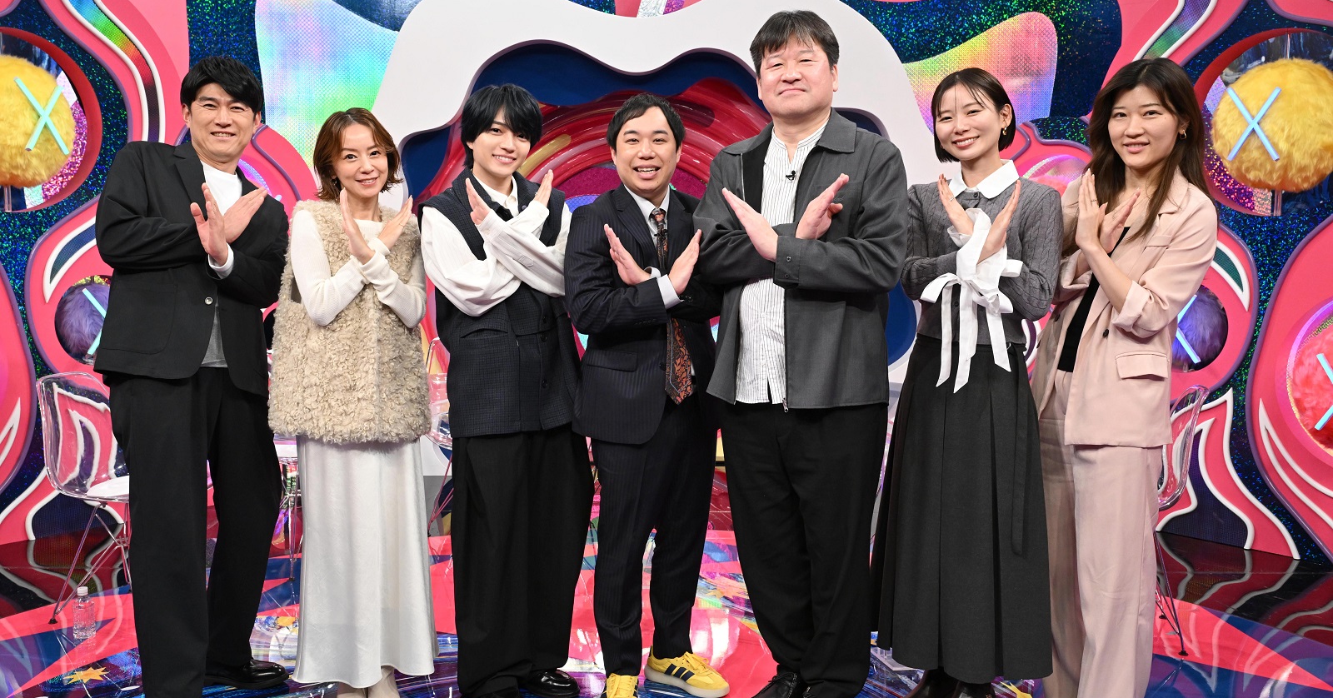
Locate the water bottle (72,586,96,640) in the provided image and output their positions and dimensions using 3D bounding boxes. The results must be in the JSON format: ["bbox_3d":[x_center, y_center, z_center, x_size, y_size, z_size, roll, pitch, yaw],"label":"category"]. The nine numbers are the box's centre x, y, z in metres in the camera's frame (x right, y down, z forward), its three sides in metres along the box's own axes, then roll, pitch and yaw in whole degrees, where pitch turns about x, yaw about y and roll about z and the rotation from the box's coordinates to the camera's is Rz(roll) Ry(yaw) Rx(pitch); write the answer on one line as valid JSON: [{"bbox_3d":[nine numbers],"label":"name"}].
[{"bbox_3d":[-1.841,0.832,3.504,0.067,0.153,0.067,-2,6,-20],"label":"water bottle"}]

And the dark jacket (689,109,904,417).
[{"bbox_3d":[0.329,-0.224,2.791,0.540,0.745,0.400,4,7,30],"label":"dark jacket"}]

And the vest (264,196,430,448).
[{"bbox_3d":[-0.853,-0.067,2.997,0.400,0.610,0.300,-1,6,-16],"label":"vest"}]

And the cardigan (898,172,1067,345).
[{"bbox_3d":[0.798,-0.217,2.822,0.415,0.440,0.330,5,7,38],"label":"cardigan"}]

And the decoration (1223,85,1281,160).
[{"bbox_3d":[2.292,-0.888,4.344,0.040,0.280,0.190,-5,8,-44],"label":"decoration"}]

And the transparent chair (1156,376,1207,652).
[{"bbox_3d":[1.454,0.518,3.623,0.530,0.825,0.455,2,6,12],"label":"transparent chair"}]

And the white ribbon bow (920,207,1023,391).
[{"bbox_3d":[0.730,-0.115,2.661,0.250,0.443,0.160,3,6,25],"label":"white ribbon bow"}]

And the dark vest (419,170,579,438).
[{"bbox_3d":[-0.448,-0.122,3.033,0.450,0.725,0.285,-3,7,-32],"label":"dark vest"}]

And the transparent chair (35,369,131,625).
[{"bbox_3d":[-1.798,0.488,3.748,0.530,0.825,0.455,2,6,17],"label":"transparent chair"}]

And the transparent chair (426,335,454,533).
[{"bbox_3d":[-0.807,0.409,4.599,0.455,0.825,0.530,-1,6,-14],"label":"transparent chair"}]

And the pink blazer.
[{"bbox_3d":[1.134,-0.096,2.757,0.340,0.670,0.440,-5,8,-44],"label":"pink blazer"}]

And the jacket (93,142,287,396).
[{"bbox_3d":[-1.204,-0.201,2.818,0.470,0.650,0.350,-4,7,-38],"label":"jacket"}]

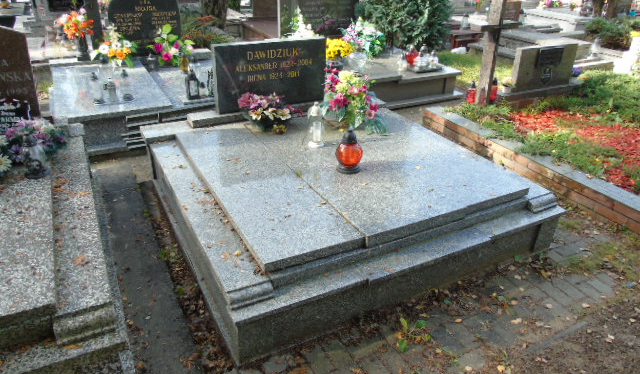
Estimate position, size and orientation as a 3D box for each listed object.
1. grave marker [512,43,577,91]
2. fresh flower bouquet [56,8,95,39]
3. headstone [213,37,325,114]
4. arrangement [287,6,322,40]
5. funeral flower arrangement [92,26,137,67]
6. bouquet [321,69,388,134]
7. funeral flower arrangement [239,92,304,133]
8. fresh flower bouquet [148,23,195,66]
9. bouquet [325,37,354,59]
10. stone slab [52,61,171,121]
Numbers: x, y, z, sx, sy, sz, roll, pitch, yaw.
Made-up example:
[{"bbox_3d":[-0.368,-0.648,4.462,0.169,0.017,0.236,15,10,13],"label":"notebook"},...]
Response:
[{"bbox_3d":[2.439,-1.319,5.045,0.860,0.420,0.100,-13,31,-25],"label":"grave marker"},{"bbox_3d":[-2.596,-1.736,4.907,0.357,0.381,0.303,-13,31,-25],"label":"fresh flower bouquet"},{"bbox_3d":[-0.375,-0.881,3.627,0.920,0.513,0.090,-13,31,-25],"label":"headstone"},{"bbox_3d":[-0.155,-2.020,5.865,0.309,0.391,0.257,-13,32,-26],"label":"arrangement"},{"bbox_3d":[-2.201,-1.505,4.951,0.470,0.493,0.352,-13,31,-25],"label":"funeral flower arrangement"},{"bbox_3d":[0.265,-0.646,3.454,0.492,0.468,0.433,-13,31,-25],"label":"bouquet"},{"bbox_3d":[-0.353,-0.578,3.383,0.453,0.263,0.288,-13,32,-26],"label":"funeral flower arrangement"},{"bbox_3d":[-1.614,-1.549,5.024,0.476,0.480,0.405,-13,31,-25],"label":"fresh flower bouquet"},{"bbox_3d":[0.182,-1.520,5.093,0.374,0.248,0.356,1,28,-1],"label":"bouquet"},{"bbox_3d":[-2.034,-0.932,4.387,0.887,0.048,1.720,-13,31,-25],"label":"stone slab"}]

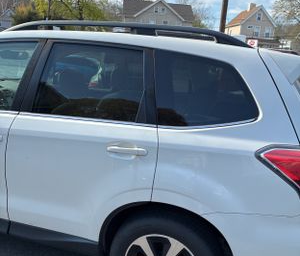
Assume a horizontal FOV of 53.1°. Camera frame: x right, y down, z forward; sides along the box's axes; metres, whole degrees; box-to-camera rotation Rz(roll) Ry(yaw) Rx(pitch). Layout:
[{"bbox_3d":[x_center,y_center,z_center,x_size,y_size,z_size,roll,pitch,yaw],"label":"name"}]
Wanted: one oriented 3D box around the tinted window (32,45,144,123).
[{"bbox_3d":[-0.326,-0.264,1.701,0.710,0.430,0.050,8,-5,17],"label":"tinted window"}]

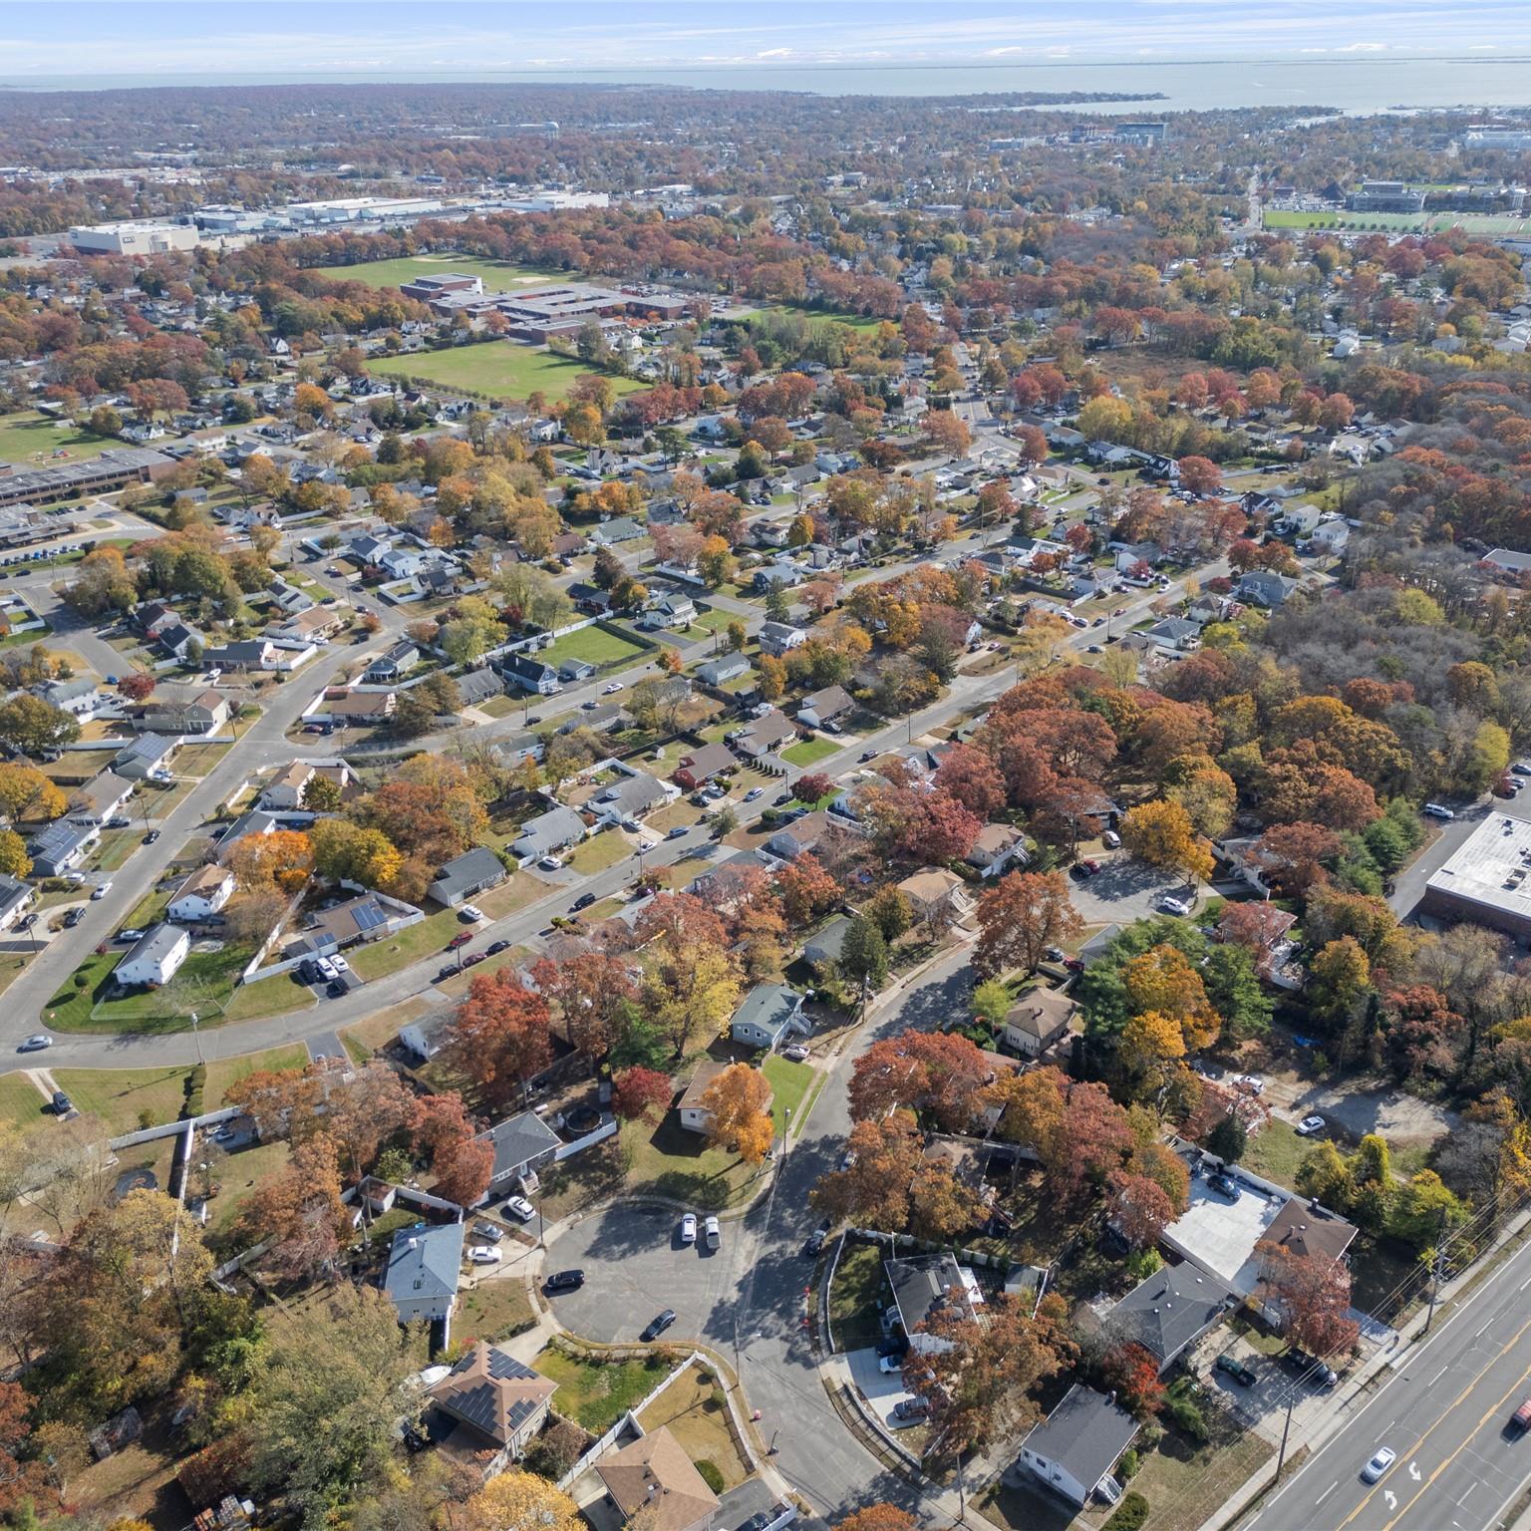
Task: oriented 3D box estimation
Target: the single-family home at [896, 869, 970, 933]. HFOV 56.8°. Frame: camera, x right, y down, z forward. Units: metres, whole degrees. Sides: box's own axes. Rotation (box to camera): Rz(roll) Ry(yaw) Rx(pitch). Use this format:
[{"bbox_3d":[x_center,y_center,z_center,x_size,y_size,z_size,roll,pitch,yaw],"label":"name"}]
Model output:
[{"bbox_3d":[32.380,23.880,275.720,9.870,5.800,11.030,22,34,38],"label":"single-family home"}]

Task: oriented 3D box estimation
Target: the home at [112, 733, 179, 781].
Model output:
[{"bbox_3d":[-146.620,-2.650,334.480,11.000,5.000,17.500,2,27,5],"label":"home"}]

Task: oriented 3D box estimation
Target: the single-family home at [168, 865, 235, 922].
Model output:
[{"bbox_3d":[-111.530,24.370,279.590,8.460,5.740,11.470,0,27,1],"label":"single-family home"}]

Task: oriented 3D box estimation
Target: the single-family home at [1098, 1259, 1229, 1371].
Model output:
[{"bbox_3d":[51.940,69.440,181.460,15.500,4.900,9.300,-21,33,-35],"label":"single-family home"}]

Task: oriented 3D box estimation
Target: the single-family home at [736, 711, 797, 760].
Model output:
[{"bbox_3d":[0.090,-7.680,341.010,8.410,4.950,14.050,23,35,39],"label":"single-family home"}]

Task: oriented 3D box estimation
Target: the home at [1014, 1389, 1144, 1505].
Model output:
[{"bbox_3d":[37.440,79.360,166.040,9.520,4.600,11.610,22,35,38],"label":"home"}]

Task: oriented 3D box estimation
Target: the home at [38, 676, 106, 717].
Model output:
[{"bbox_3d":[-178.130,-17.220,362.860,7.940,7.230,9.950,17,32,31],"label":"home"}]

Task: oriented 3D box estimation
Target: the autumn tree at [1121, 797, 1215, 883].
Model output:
[{"bbox_3d":[80.920,15.320,284.030,17.000,12.500,14.000,-1,27,0],"label":"autumn tree"}]

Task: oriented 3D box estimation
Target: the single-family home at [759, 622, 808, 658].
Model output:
[{"bbox_3d":[4.820,-35.110,392.890,10.690,7.330,8.510,20,34,36],"label":"single-family home"}]

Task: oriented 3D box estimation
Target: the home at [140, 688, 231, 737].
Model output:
[{"bbox_3d":[-146.200,-13.320,353.560,20.090,7.720,8.640,2,27,6],"label":"home"}]

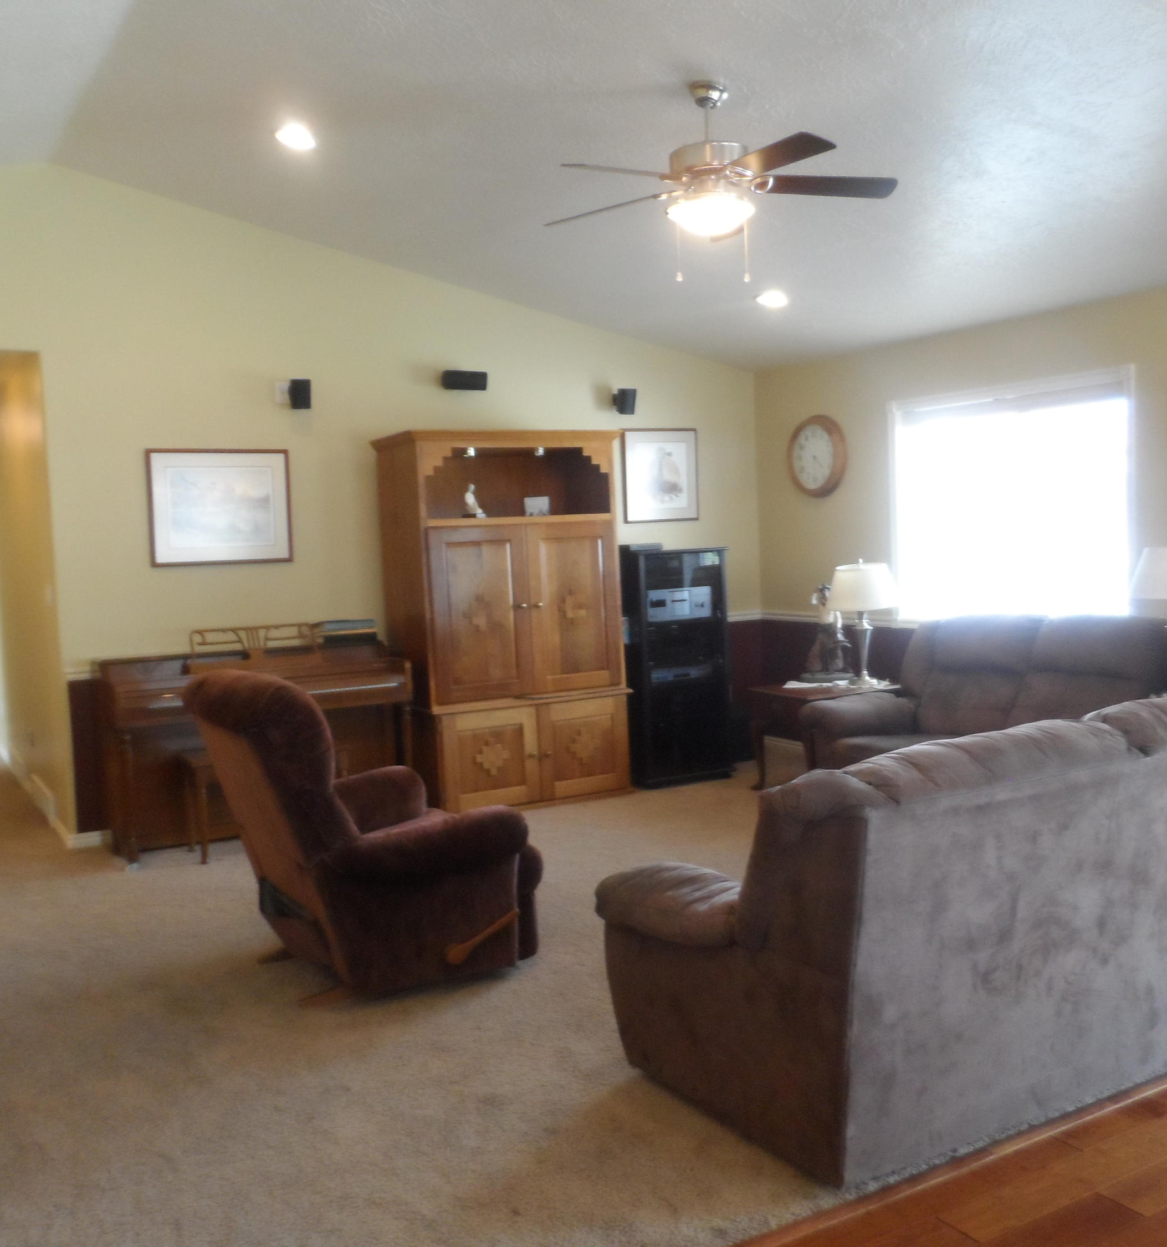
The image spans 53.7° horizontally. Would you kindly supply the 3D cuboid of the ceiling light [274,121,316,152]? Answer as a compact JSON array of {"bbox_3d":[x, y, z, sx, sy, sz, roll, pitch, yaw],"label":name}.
[{"bbox_3d":[-1.195,-2.026,4.789,0.190,0.040,0.190,9,-2,-28],"label":"ceiling light"}]

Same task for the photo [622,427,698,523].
[{"bbox_3d":[0.508,-0.928,7.291,0.567,0.587,0.030,-4,5,-31],"label":"photo"}]

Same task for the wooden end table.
[{"bbox_3d":[1.354,0.628,6.401,0.690,0.550,0.570,-5,5,-28],"label":"wooden end table"}]

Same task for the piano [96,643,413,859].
[{"bbox_3d":[-1.602,0.592,5.789,1.445,0.918,0.542,-4,5,-31],"label":"piano"}]

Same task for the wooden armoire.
[{"bbox_3d":[-0.436,-0.026,6.339,1.224,1.997,0.632,-4,5,-31],"label":"wooden armoire"}]

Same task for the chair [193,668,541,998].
[{"bbox_3d":[-0.771,0.659,3.995,1.040,1.050,0.900,-5,5,-28],"label":"chair"}]

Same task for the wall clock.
[{"bbox_3d":[1.431,-1.019,7.037,0.055,0.485,0.470,-5,6,-33],"label":"wall clock"}]

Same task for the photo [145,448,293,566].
[{"bbox_3d":[-1.859,-0.598,5.930,0.710,0.590,0.030,-5,5,-28],"label":"photo"}]

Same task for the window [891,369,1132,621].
[{"bbox_3d":[2.229,-0.615,6.128,0.100,1.264,1.515,-4,5,-33],"label":"window"}]

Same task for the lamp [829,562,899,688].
[{"bbox_3d":[1.540,0.005,6.399,0.386,0.692,0.386,-2,4,0],"label":"lamp"}]

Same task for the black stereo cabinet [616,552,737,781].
[{"bbox_3d":[0.474,0.242,6.761,0.602,1.345,0.462,-4,5,-31],"label":"black stereo cabinet"}]

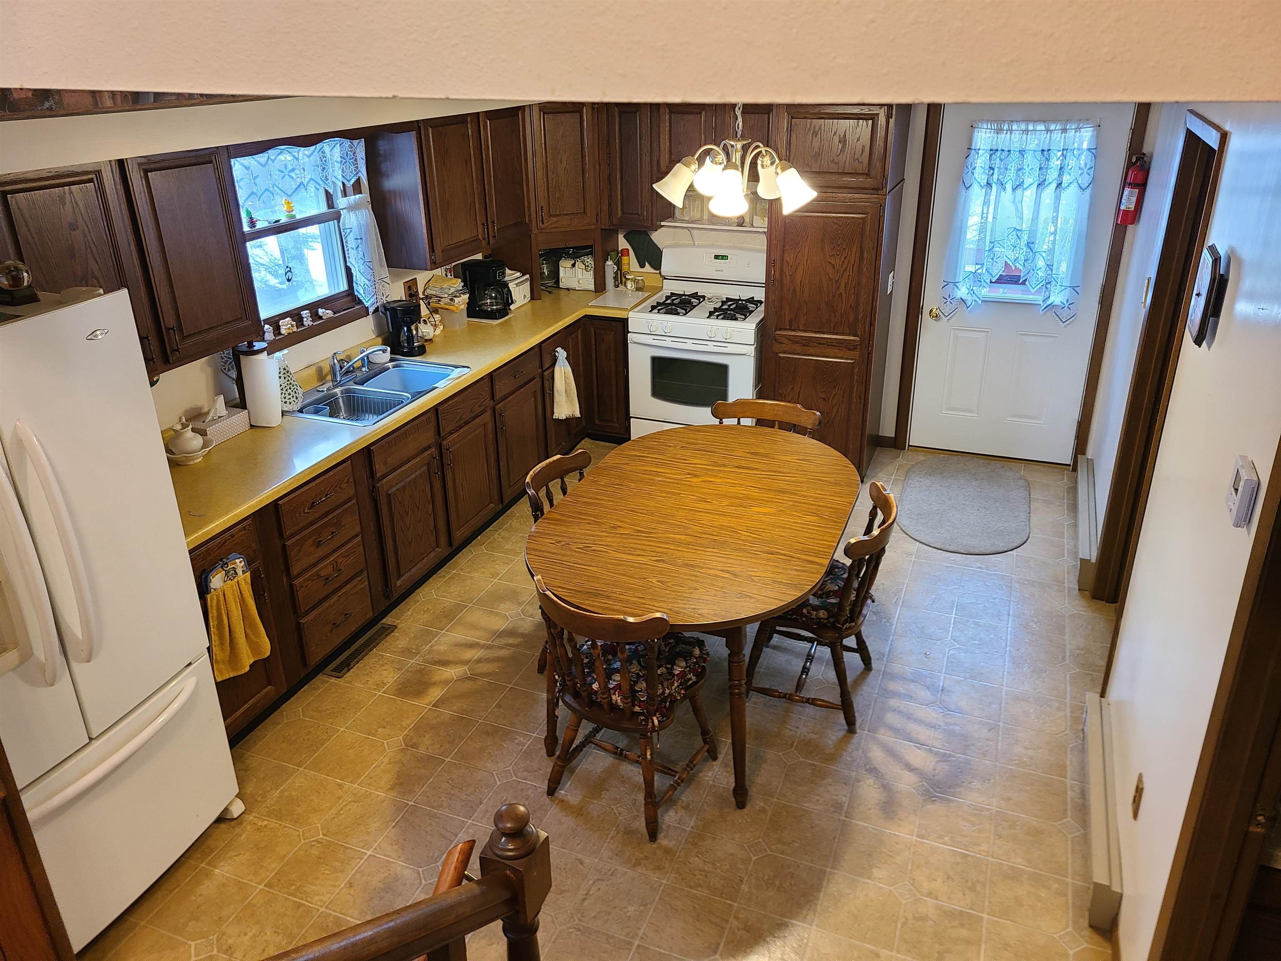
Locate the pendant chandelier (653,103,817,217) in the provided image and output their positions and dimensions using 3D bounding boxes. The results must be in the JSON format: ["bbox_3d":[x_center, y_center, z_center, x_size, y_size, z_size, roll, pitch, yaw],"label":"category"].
[{"bbox_3d":[0.312,-1.023,3.070,0.570,0.370,0.570,9,26,20],"label":"pendant chandelier"}]

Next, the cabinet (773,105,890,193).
[{"bbox_3d":[1.077,-1.810,5.159,0.610,0.450,0.560,9,26,20],"label":"cabinet"}]

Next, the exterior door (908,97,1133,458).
[{"bbox_3d":[2.102,-1.092,5.437,0.925,2.030,0.050,9,26,20],"label":"exterior door"}]

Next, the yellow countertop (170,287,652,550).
[{"bbox_3d":[-0.974,-0.531,4.649,0.890,0.050,3.800,9,26,20],"label":"yellow countertop"}]

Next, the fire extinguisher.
[{"bbox_3d":[2.470,-1.460,4.825,0.110,0.350,0.100,-13,27,-25],"label":"fire extinguisher"}]

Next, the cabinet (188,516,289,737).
[{"bbox_3d":[-1.686,0.480,3.456,0.590,0.785,0.450,9,26,20],"label":"cabinet"}]

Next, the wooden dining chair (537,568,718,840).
[{"bbox_3d":[-0.021,0.665,3.156,0.480,0.820,0.505,13,28,29],"label":"wooden dining chair"}]

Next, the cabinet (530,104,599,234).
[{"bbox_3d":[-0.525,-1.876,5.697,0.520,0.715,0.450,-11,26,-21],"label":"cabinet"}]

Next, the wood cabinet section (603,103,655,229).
[{"bbox_3d":[-0.012,-1.861,5.683,0.305,0.705,0.325,9,26,20],"label":"wood cabinet section"}]

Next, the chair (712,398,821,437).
[{"bbox_3d":[0.527,0.102,4.362,0.480,0.820,0.510,7,26,17],"label":"chair"}]

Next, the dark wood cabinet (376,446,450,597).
[{"bbox_3d":[-1.246,0.151,4.431,0.500,0.550,0.470,9,26,20],"label":"dark wood cabinet"}]

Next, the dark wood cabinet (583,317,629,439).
[{"bbox_3d":[-0.107,-0.680,6.042,0.280,0.790,0.540,9,26,20],"label":"dark wood cabinet"}]

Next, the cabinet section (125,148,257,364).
[{"bbox_3d":[-1.671,-0.794,3.379,0.325,0.680,0.435,9,26,20],"label":"cabinet section"}]

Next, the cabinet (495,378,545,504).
[{"bbox_3d":[-0.901,-0.281,5.250,0.590,0.570,0.500,9,26,20],"label":"cabinet"}]

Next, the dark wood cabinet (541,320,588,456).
[{"bbox_3d":[-0.705,-0.550,5.668,0.590,0.785,0.550,9,26,20],"label":"dark wood cabinet"}]

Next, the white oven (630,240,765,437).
[{"bbox_3d":[0.392,-0.752,5.795,0.760,1.190,0.660,9,26,20],"label":"white oven"}]

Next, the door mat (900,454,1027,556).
[{"bbox_3d":[1.778,0.108,5.268,0.685,0.015,1.230,9,26,20],"label":"door mat"}]

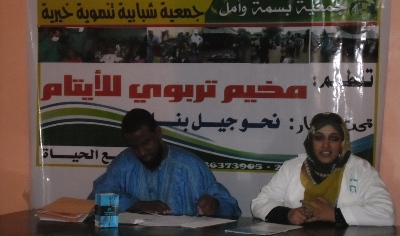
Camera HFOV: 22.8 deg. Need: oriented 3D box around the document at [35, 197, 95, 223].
[{"bbox_3d":[-0.615,0.438,4.692,0.225,0.052,0.295,1,4,16],"label":"document"}]

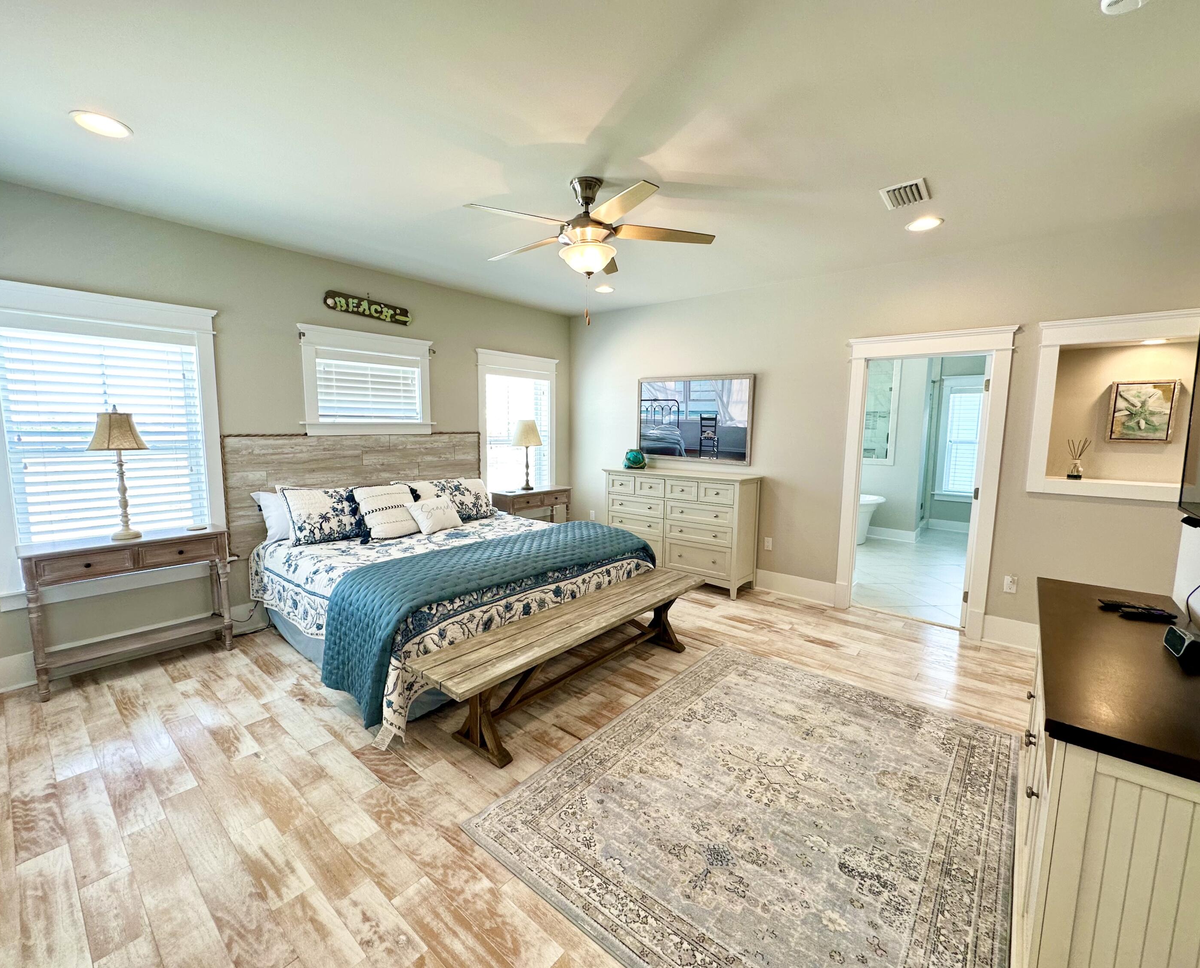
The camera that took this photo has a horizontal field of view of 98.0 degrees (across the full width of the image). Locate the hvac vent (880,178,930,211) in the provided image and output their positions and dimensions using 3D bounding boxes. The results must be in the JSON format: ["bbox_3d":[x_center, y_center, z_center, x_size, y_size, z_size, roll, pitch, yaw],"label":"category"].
[{"bbox_3d":[1.646,-1.552,2.813,0.206,0.018,0.305,6,9,40],"label":"hvac vent"}]

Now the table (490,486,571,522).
[{"bbox_3d":[-0.719,0.460,5.585,0.330,0.790,0.880,6,9,39],"label":"table"}]

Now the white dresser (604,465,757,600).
[{"bbox_3d":[0.743,0.420,5.066,1.505,1.040,0.450,6,9,40],"label":"white dresser"}]

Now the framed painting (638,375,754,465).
[{"bbox_3d":[0.895,-0.629,5.112,1.275,0.818,0.038,6,9,40],"label":"framed painting"}]

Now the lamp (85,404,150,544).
[{"bbox_3d":[-2.846,-0.065,3.102,0.280,0.780,0.280,6,9,40],"label":"lamp"}]

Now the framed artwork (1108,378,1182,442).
[{"bbox_3d":[3.499,-0.464,3.372,0.302,0.393,0.040,6,9,39],"label":"framed artwork"}]

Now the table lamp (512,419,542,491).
[{"bbox_3d":[-0.765,-0.304,5.527,0.320,0.740,0.320,1,7,0],"label":"table lamp"}]

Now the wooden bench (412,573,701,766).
[{"bbox_3d":[-0.069,0.955,3.011,0.390,0.440,2.050,6,9,39],"label":"wooden bench"}]

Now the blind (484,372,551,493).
[{"bbox_3d":[-0.876,-0.456,5.659,0.060,1.485,0.900,6,9,40],"label":"blind"}]

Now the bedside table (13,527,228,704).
[{"bbox_3d":[-2.806,0.720,3.156,0.330,0.793,0.901,6,9,39],"label":"bedside table"}]

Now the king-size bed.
[{"bbox_3d":[-1.084,0.365,3.786,2.185,1.405,2.145,6,9,40],"label":"king-size bed"}]

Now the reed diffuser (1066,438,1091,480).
[{"bbox_3d":[3.068,-0.154,3.355,0.110,0.265,0.105,6,9,40],"label":"reed diffuser"}]

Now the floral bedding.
[{"bbox_3d":[-1.004,0.706,3.816,2.050,0.635,2.170,6,9,39],"label":"floral bedding"}]

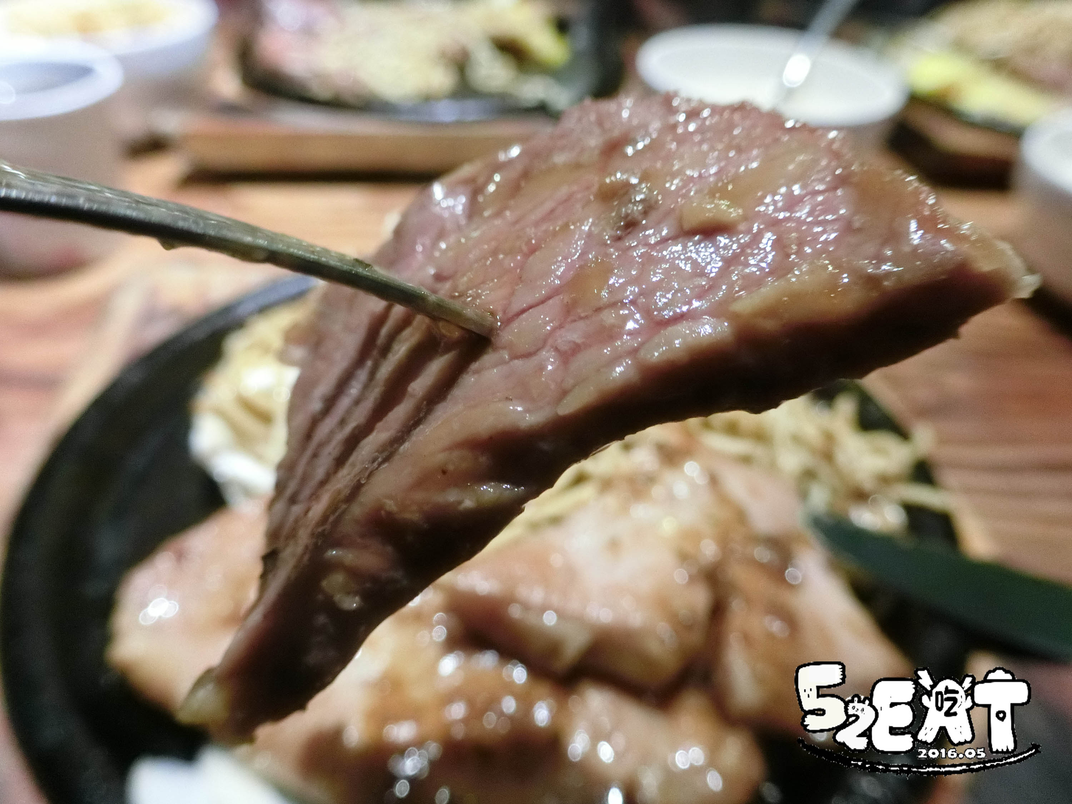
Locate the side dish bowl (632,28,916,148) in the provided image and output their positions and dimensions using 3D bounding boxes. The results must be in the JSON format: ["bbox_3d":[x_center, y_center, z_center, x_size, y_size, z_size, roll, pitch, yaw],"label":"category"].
[{"bbox_3d":[0.101,-0.122,0.364,0.119,0.067,0.119,3,43,0],"label":"side dish bowl"}]

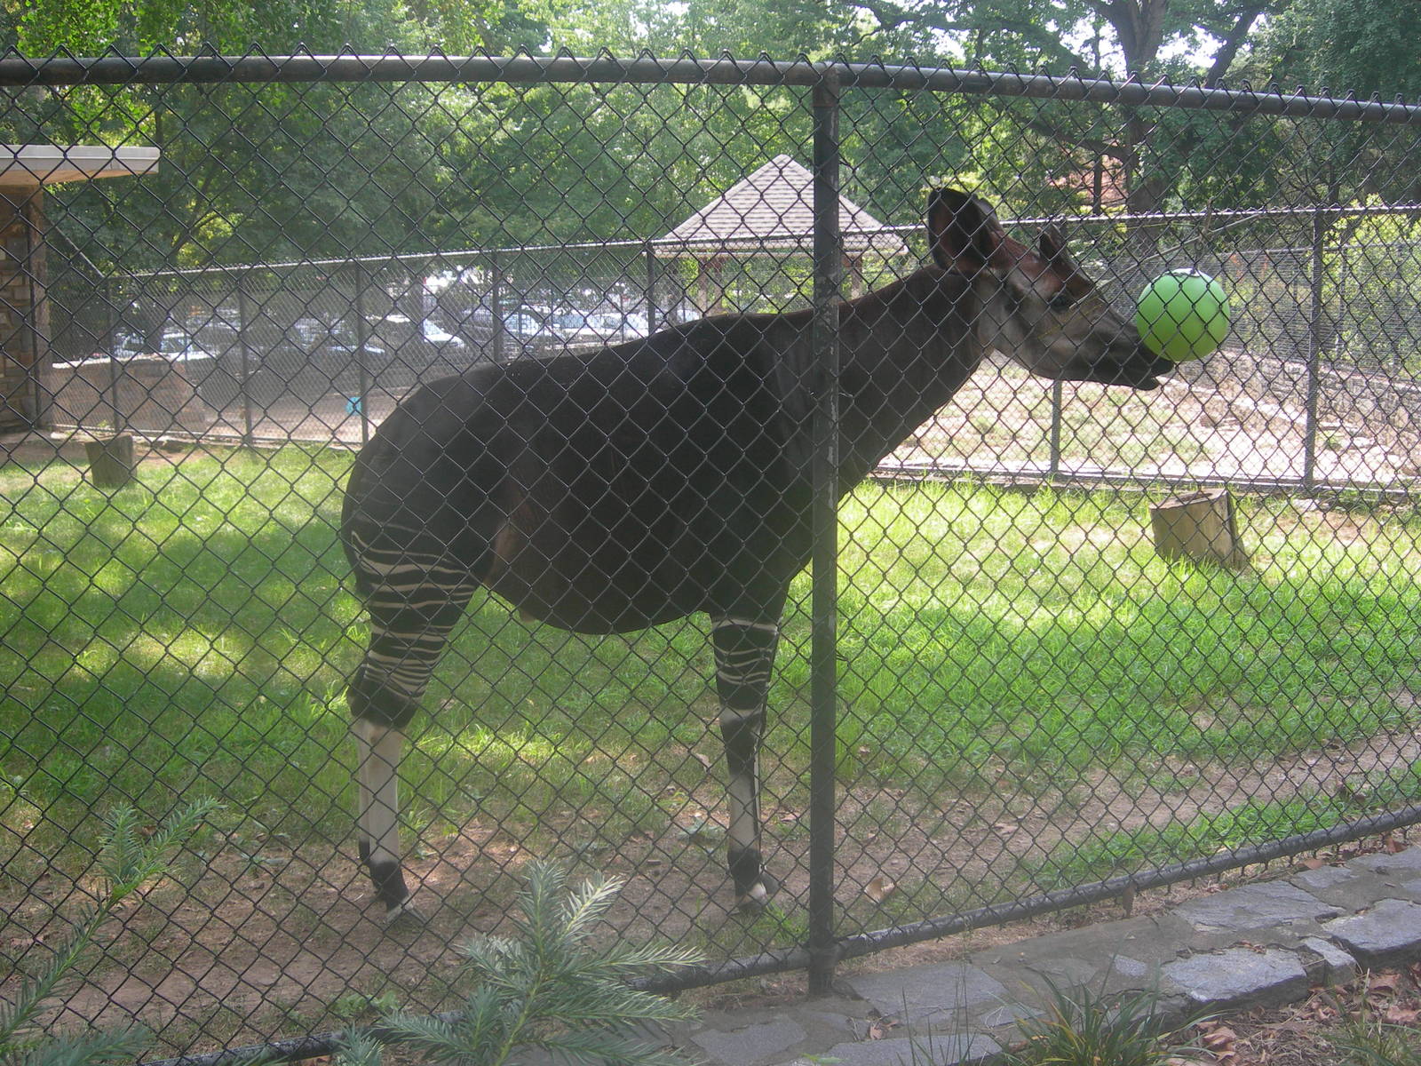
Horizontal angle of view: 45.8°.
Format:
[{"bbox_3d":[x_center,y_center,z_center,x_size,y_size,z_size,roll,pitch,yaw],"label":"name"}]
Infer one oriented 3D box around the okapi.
[{"bbox_3d":[0.140,0.025,4.093,2.030,1.700,0.550,-1,7,-4],"label":"okapi"}]

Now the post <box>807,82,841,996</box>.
[{"bbox_3d":[0.230,0.015,3.377,0.052,1.880,0.052,0,7,0],"label":"post"}]

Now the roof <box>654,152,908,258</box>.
[{"bbox_3d":[1.096,-5.188,26.800,3.730,1.600,3.730,0,7,0],"label":"roof"}]

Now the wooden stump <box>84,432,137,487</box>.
[{"bbox_3d":[-4.915,-0.583,13.800,0.400,0.420,0.400,0,7,0],"label":"wooden stump"}]

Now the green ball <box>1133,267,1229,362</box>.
[{"bbox_3d":[1.156,-0.533,4.120,0.230,0.230,0.230,0,7,0],"label":"green ball"}]

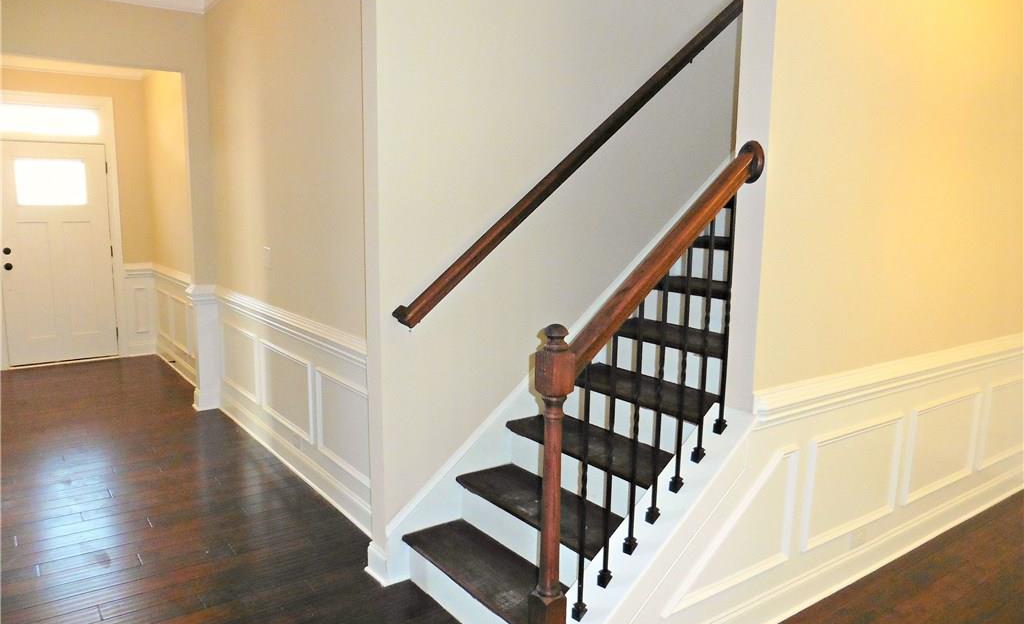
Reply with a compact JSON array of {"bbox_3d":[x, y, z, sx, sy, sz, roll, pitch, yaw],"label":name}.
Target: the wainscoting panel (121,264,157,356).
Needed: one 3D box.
[{"bbox_3d":[-3.724,-0.017,7.084,0.270,0.915,0.050,-5,10,-35],"label":"wainscoting panel"}]

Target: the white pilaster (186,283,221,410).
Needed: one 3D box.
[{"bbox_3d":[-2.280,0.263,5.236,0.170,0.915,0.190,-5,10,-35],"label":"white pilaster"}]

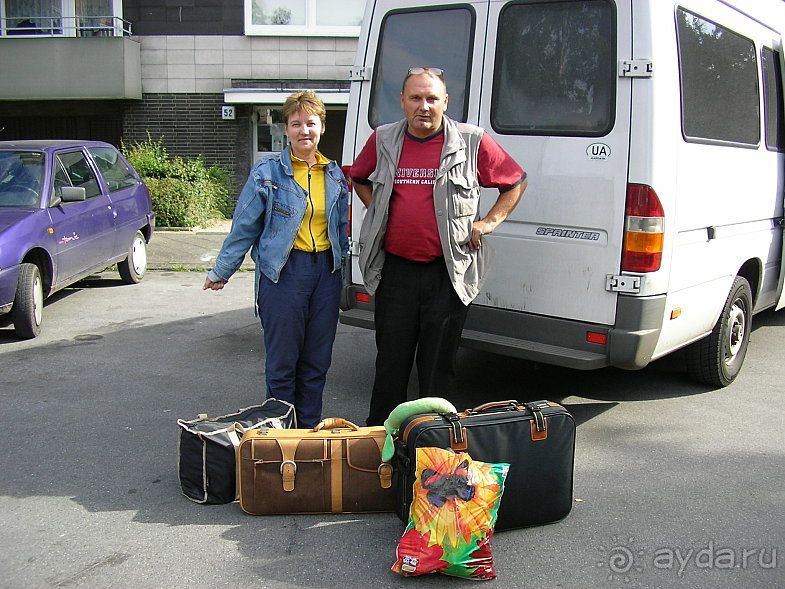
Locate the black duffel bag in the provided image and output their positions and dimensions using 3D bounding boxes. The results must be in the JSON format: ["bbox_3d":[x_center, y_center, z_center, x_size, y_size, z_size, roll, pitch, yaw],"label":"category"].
[{"bbox_3d":[-0.636,0.624,3.530,0.205,0.290,0.510,8,12,41],"label":"black duffel bag"}]

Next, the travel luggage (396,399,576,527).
[{"bbox_3d":[0.337,0.619,3.124,0.647,0.447,0.180,-3,9,-22],"label":"travel luggage"}]

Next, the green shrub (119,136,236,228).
[{"bbox_3d":[-3.509,-1.845,14.200,1.900,1.420,1.350,1,9,0],"label":"green shrub"}]

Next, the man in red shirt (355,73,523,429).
[{"bbox_3d":[0.194,-0.107,3.707,0.740,1.700,0.400,2,9,6],"label":"man in red shirt"}]

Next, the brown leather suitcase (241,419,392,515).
[{"bbox_3d":[-0.218,0.642,3.286,0.711,0.340,0.165,0,9,-5],"label":"brown leather suitcase"}]

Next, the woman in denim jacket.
[{"bbox_3d":[-0.495,-0.070,3.713,0.600,1.610,0.360,-1,9,-13],"label":"woman in denim jacket"}]

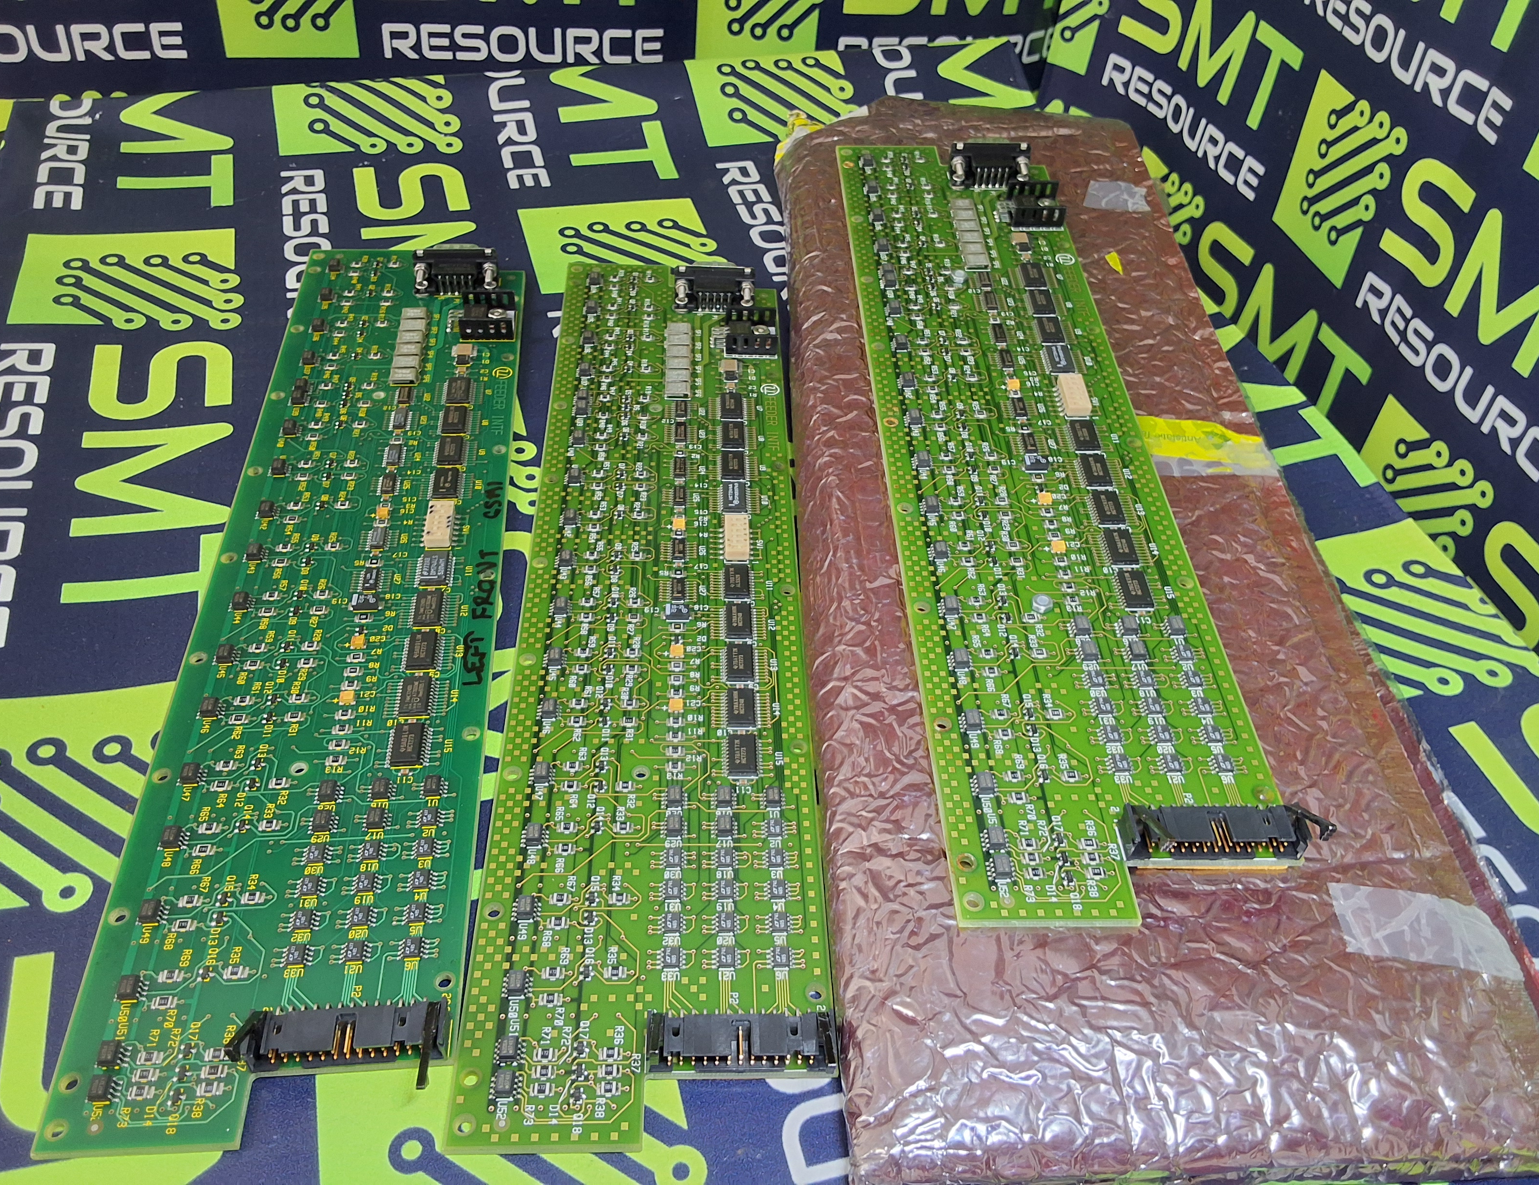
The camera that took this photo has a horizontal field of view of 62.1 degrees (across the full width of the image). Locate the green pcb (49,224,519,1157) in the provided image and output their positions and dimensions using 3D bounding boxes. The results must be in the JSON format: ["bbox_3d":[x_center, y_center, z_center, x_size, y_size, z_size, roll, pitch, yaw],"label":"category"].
[{"bbox_3d":[-0.121,-0.014,0.376,0.082,0.015,0.344,-1,46,-6],"label":"green pcb"}]

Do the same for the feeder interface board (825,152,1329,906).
[{"bbox_3d":[0.077,-0.057,0.393,0.086,0.015,0.344,0,47,-4],"label":"feeder interface board"}]

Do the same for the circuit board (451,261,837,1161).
[{"bbox_3d":[-0.032,-0.011,0.381,0.082,0.015,0.344,1,45,-4],"label":"circuit board"}]

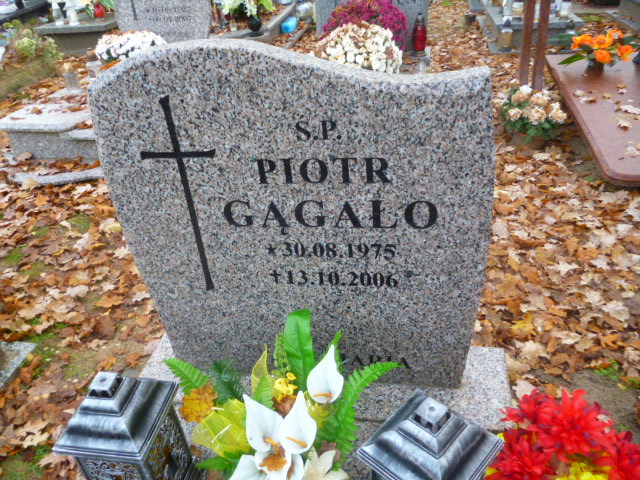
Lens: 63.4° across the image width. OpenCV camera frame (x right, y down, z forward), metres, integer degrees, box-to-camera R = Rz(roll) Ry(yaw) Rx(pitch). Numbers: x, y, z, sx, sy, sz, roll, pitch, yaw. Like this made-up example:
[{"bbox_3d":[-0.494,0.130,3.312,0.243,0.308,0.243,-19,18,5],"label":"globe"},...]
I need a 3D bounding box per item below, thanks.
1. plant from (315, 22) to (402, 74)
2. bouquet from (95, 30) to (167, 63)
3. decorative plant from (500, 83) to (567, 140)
[{"bbox_3d":[0.205,-0.969,2.750,0.430,0.320,0.390,2,34,13],"label":"plant"},{"bbox_3d":[-1.182,-1.202,3.300,0.430,0.290,0.390,2,34,13],"label":"bouquet"},{"bbox_3d":[0.998,-0.591,2.420,0.310,0.280,0.290,2,34,13],"label":"decorative plant"}]

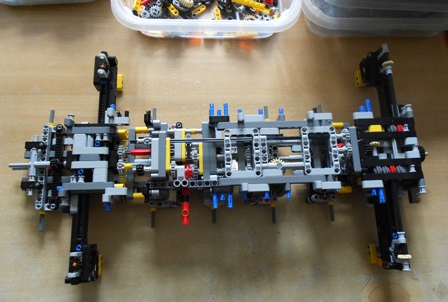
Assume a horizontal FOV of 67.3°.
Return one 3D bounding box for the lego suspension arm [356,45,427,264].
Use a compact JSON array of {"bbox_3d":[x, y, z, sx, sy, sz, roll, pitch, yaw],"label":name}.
[{"bbox_3d":[0.209,0.002,0.422,0.056,0.076,0.274,-2,77,-4],"label":"lego suspension arm"}]

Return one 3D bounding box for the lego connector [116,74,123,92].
[{"bbox_3d":[-0.141,-0.092,0.456,0.008,0.008,0.024,-2,77,-4],"label":"lego connector"}]

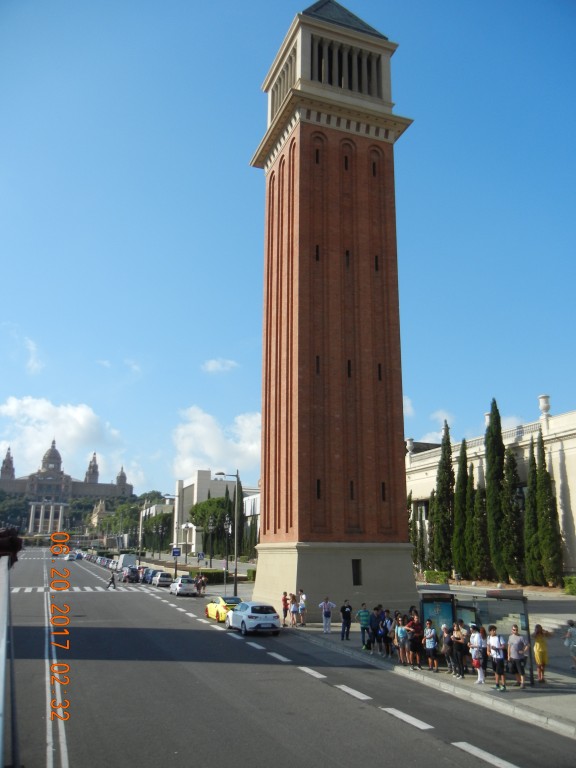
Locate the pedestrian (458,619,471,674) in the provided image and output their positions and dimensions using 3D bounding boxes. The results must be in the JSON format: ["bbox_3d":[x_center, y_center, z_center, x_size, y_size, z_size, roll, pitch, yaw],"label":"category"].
[{"bbox_3d":[5.837,8.711,22.101,0.500,1.690,0.360,-11,-17,38],"label":"pedestrian"}]

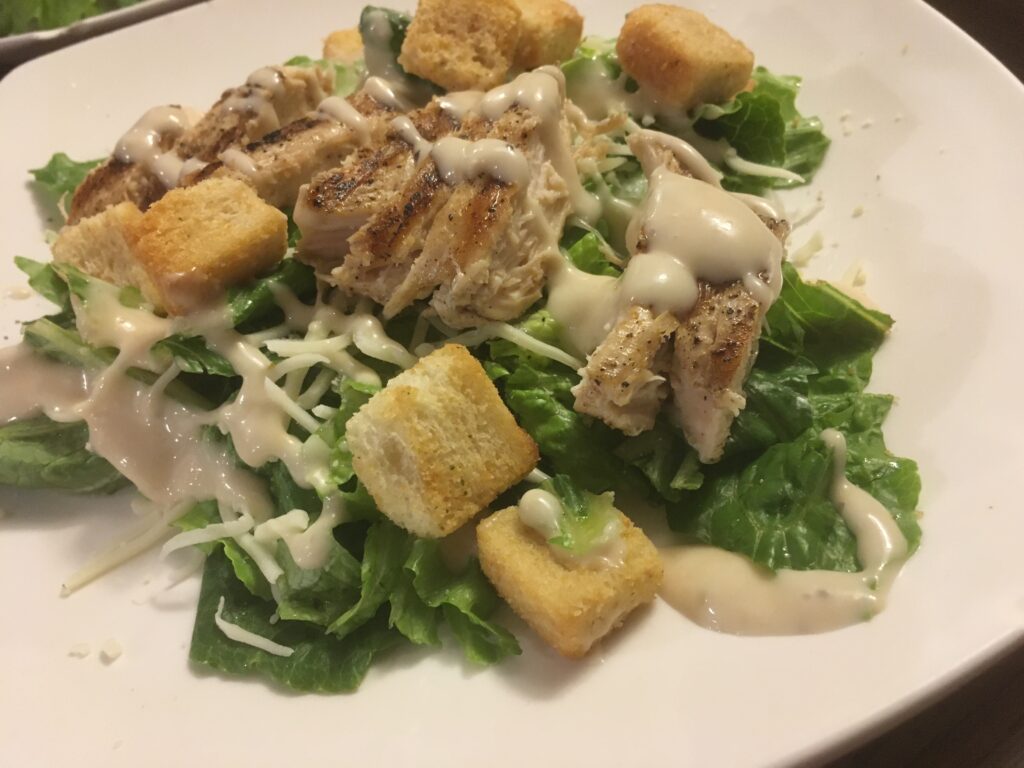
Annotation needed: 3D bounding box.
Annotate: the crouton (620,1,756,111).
[{"bbox_3d":[0.051,-0.095,0.247,0.027,0.016,0.028,-19,52,-28],"label":"crouton"}]

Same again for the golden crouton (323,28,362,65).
[{"bbox_3d":[-0.042,-0.093,0.248,0.023,0.017,0.024,-3,37,-2],"label":"golden crouton"}]

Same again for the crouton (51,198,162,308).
[{"bbox_3d":[-0.090,-0.027,0.201,0.023,0.017,0.022,-17,89,12],"label":"crouton"}]

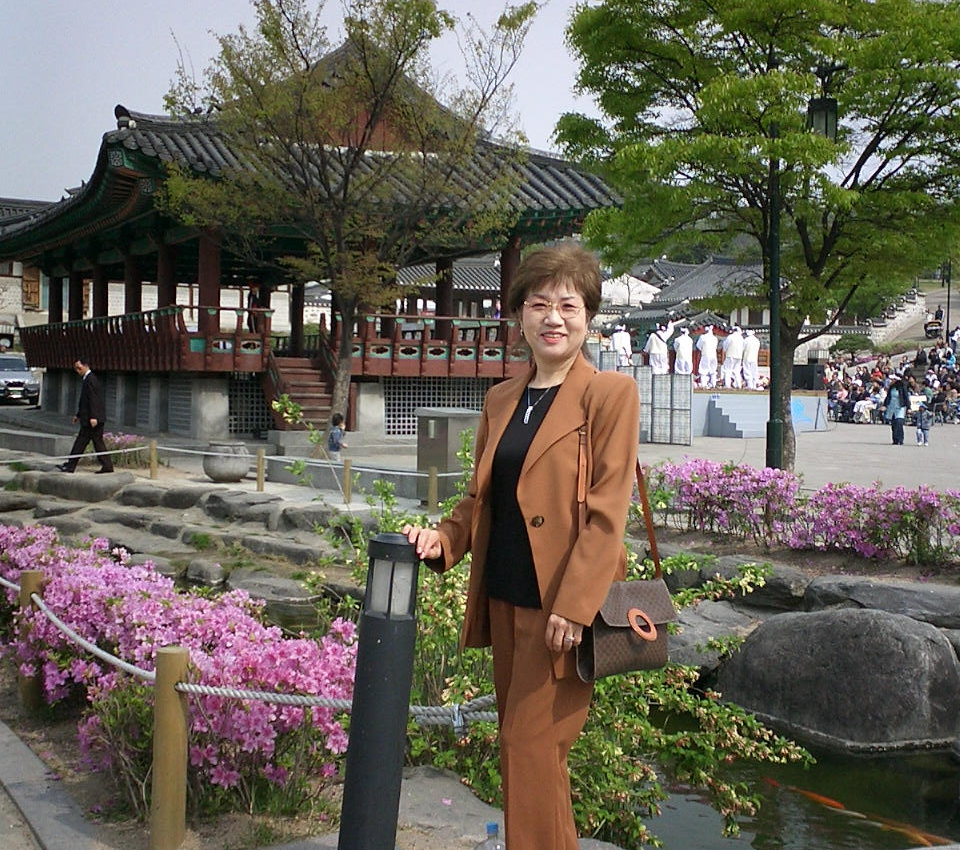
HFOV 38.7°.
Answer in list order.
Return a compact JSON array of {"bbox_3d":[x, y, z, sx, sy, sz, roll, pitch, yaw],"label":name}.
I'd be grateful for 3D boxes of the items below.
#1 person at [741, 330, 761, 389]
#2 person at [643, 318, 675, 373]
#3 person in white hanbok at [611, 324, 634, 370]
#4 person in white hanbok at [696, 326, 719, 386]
[{"bbox_3d":[7.190,-1.738,36.300,0.520,1.620,0.420,0,2,-20],"label":"person"},{"bbox_3d":[4.775,-1.926,36.600,0.800,1.760,0.500,1,2,-6],"label":"person"},{"bbox_3d":[3.718,-1.787,35.700,0.580,1.660,0.420,0,2,-6],"label":"person in white hanbok"},{"bbox_3d":[6.069,-1.827,36.500,0.540,1.660,0.420,0,2,-18],"label":"person in white hanbok"}]

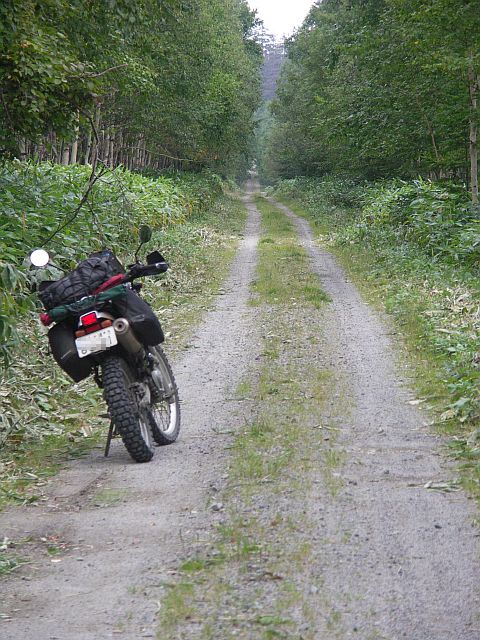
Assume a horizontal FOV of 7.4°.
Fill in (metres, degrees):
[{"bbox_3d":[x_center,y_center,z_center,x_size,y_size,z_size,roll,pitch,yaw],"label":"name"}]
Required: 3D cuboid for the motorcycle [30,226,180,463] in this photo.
[{"bbox_3d":[-0.708,0.133,21.650,0.830,1.340,2.150,-17,0,7],"label":"motorcycle"}]

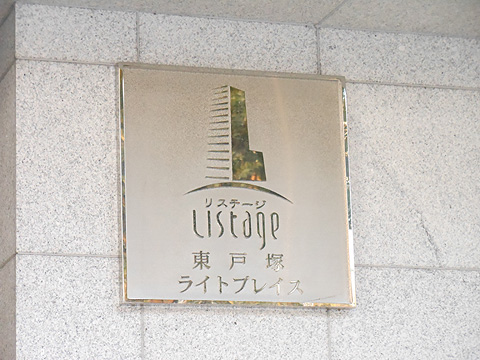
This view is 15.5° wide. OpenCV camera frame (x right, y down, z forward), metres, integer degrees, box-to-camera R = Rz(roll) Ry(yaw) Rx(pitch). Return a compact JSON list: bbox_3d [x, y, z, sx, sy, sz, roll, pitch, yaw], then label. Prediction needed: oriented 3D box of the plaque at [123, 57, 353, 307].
[{"bbox_3d":[-0.007,0.015,3.655,0.500,0.502,0.028,3,-15,-18],"label":"plaque"}]

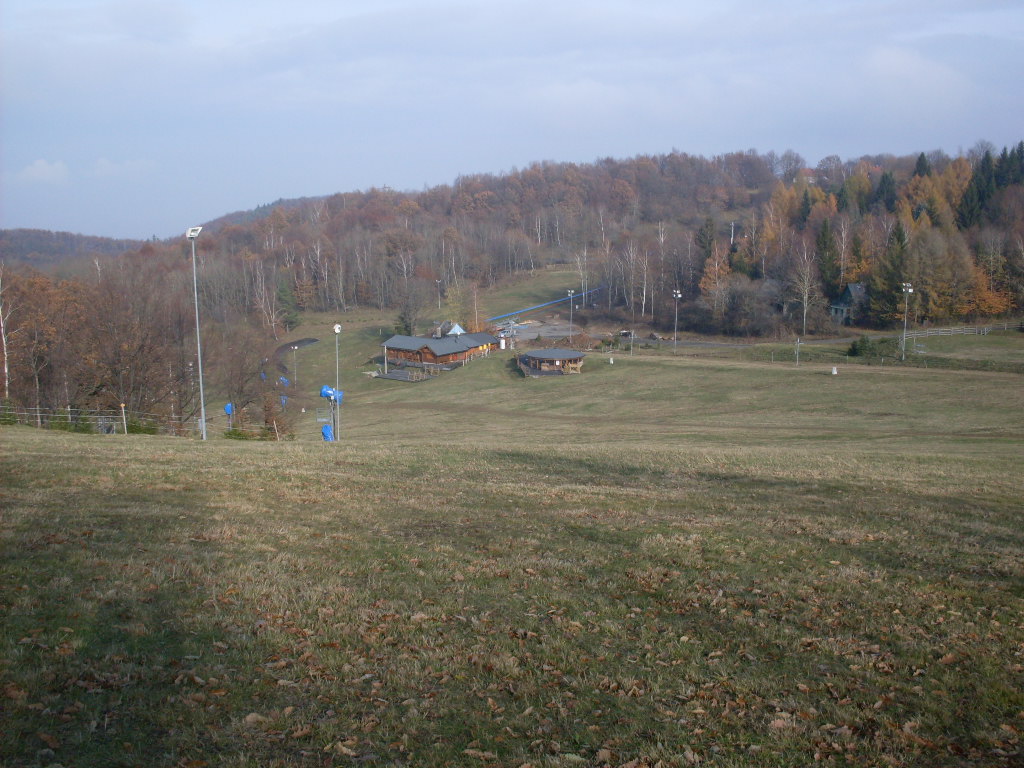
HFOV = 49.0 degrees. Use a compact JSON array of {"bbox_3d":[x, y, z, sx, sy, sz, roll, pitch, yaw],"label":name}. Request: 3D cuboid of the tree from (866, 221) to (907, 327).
[{"bbox_3d":[79.025,-23.239,237.908,7.400,22.500,7.400,0,10,0],"label":"tree"}]

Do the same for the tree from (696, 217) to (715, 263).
[{"bbox_3d":[49.043,-33.598,286.527,4.800,18.000,4.800,0,10,0],"label":"tree"}]

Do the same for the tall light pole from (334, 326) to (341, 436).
[{"bbox_3d":[-17.428,-0.176,113.218,0.750,12.000,0.700,6,11,30],"label":"tall light pole"}]

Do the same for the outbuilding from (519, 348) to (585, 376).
[{"bbox_3d":[7.386,-3.830,205.000,11.800,4.000,11.500,0,10,-3],"label":"outbuilding"}]

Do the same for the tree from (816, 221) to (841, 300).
[{"bbox_3d":[72.623,-27.391,259.824,5.500,21.500,5.500,0,10,0],"label":"tree"}]

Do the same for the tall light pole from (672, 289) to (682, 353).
[{"bbox_3d":[30.388,-11.589,208.118,1.300,12.000,1.000,-3,10,-17],"label":"tall light pole"}]

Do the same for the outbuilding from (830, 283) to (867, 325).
[{"bbox_3d":[73.166,-17.624,243.780,6.500,9.000,7.500,5,11,26],"label":"outbuilding"}]

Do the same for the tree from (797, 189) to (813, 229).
[{"bbox_3d":[96.590,-55.480,371.527,4.800,18.000,4.800,0,10,0],"label":"tree"}]

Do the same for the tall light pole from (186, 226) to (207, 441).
[{"bbox_3d":[-17.296,-2.635,62.218,0.750,12.000,0.700,6,11,30],"label":"tall light pole"}]

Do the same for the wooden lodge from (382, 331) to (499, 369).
[{"bbox_3d":[-14.116,-7.639,224.085,14.900,4.800,17.900,8,13,39],"label":"wooden lodge"}]

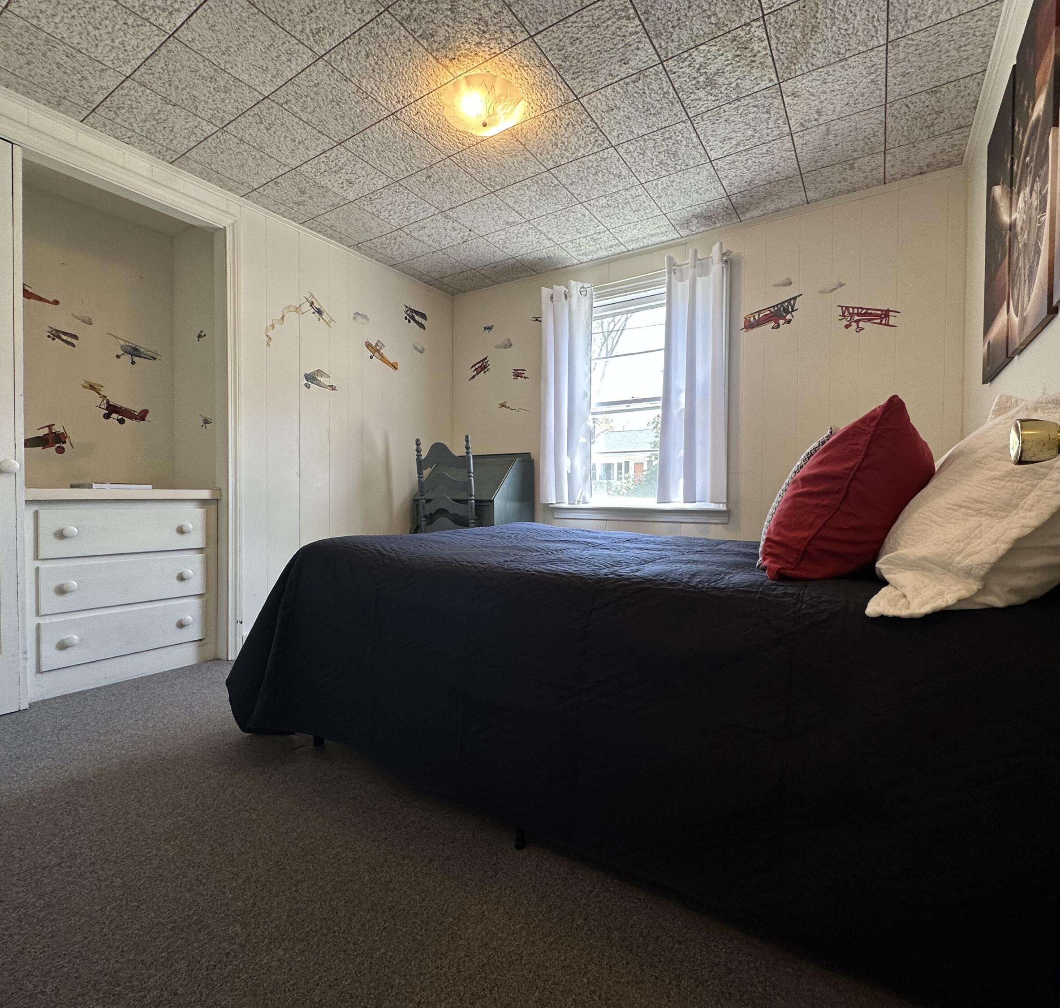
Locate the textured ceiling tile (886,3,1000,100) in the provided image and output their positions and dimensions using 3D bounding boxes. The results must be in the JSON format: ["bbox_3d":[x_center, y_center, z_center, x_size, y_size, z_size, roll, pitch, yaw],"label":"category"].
[{"bbox_3d":[1.305,-1.441,1.740,0.275,0.018,0.305,0,0,33],"label":"textured ceiling tile"}]

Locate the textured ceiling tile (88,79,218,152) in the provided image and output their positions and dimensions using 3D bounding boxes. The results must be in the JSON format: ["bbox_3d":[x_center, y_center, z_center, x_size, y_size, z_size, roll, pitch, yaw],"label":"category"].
[{"bbox_3d":[-1.393,-1.443,2.041,0.305,0.016,0.305,0,0,33],"label":"textured ceiling tile"}]

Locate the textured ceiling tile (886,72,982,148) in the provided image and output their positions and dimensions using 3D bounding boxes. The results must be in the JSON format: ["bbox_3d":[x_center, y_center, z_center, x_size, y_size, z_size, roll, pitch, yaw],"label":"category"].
[{"bbox_3d":[1.471,-1.442,1.996,0.275,0.018,0.305,0,0,33],"label":"textured ceiling tile"}]

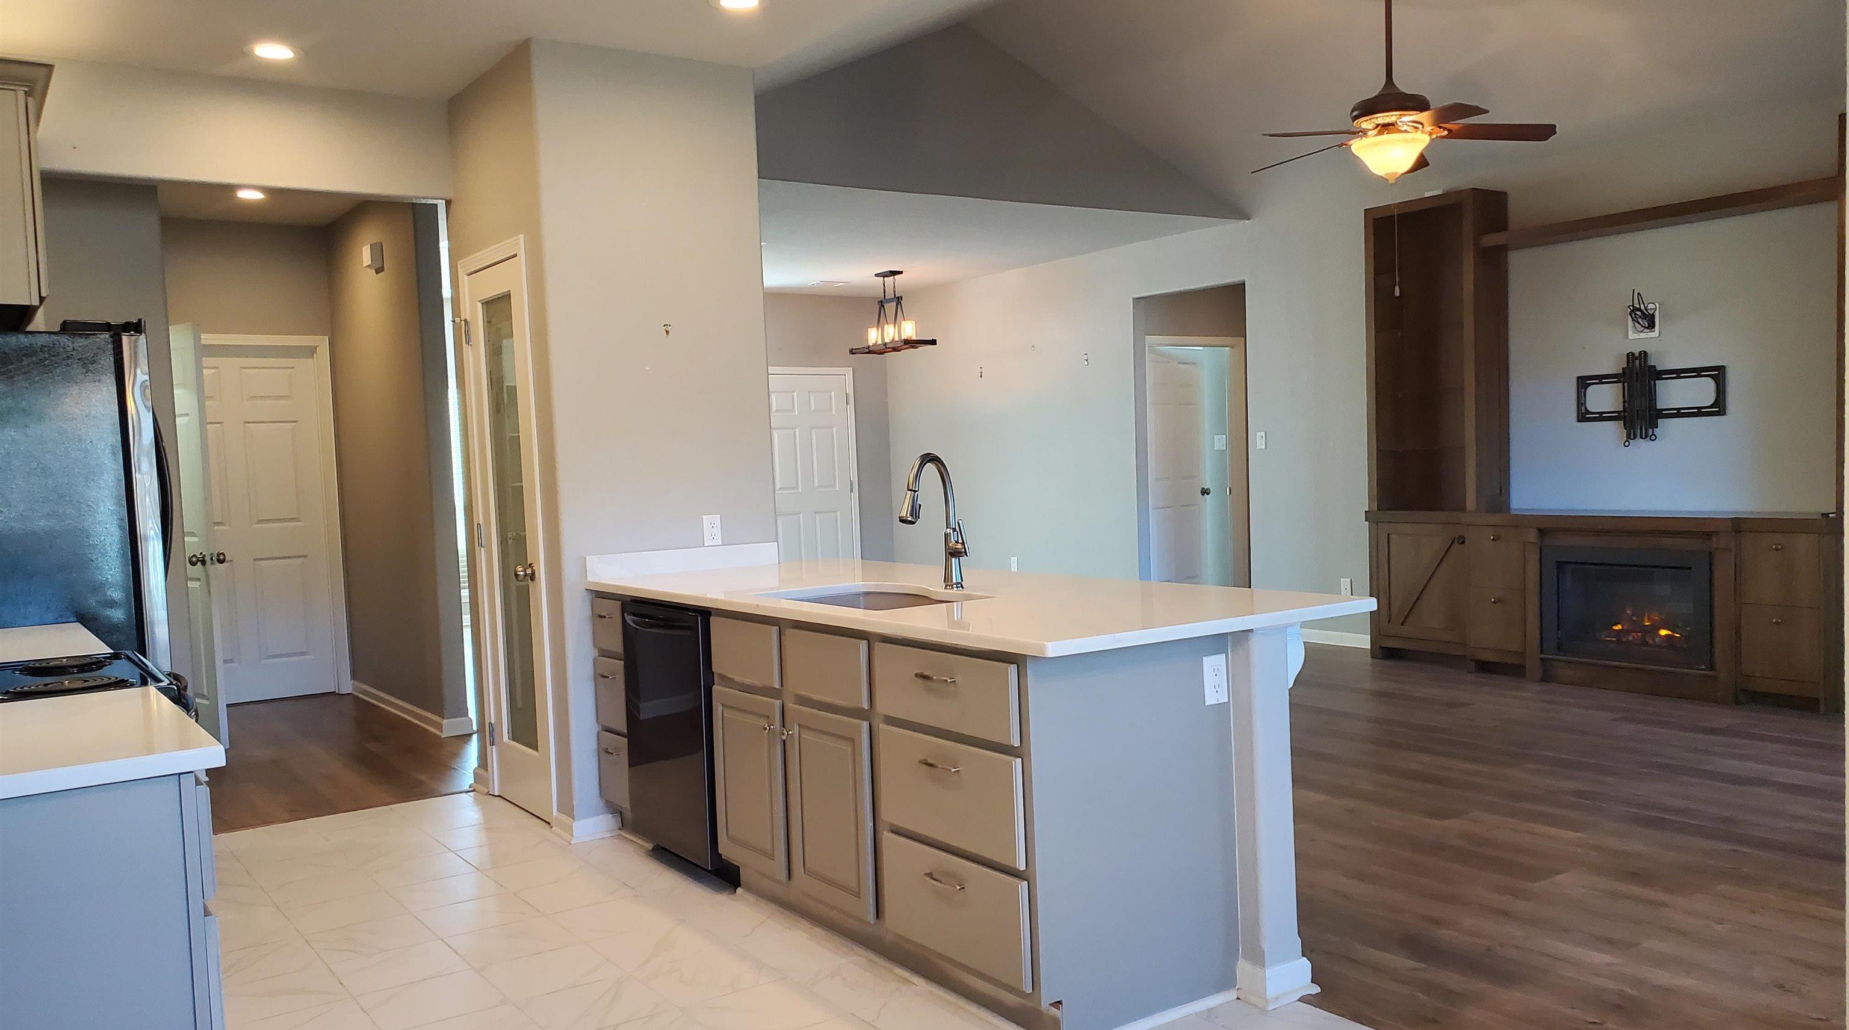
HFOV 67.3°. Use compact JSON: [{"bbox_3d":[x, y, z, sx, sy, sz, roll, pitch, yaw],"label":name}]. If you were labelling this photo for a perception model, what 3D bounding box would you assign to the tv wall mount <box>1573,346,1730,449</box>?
[{"bbox_3d":[3.621,-0.593,6.936,0.100,0.462,0.757,-4,3,-34],"label":"tv wall mount"}]

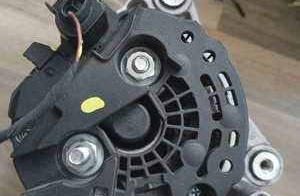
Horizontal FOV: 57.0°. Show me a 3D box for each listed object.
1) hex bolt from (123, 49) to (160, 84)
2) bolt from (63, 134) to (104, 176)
[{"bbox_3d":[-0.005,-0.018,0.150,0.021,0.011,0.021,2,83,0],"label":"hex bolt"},{"bbox_3d":[-0.036,0.030,0.143,0.022,0.015,0.022,0,83,0],"label":"bolt"}]

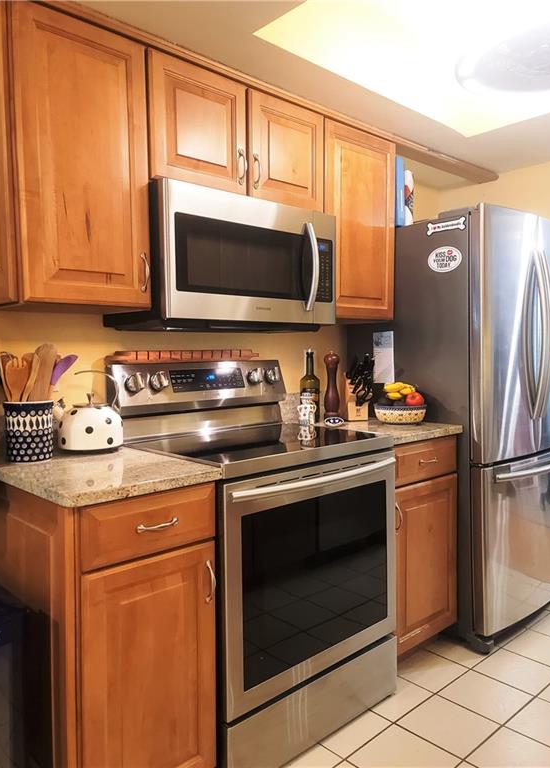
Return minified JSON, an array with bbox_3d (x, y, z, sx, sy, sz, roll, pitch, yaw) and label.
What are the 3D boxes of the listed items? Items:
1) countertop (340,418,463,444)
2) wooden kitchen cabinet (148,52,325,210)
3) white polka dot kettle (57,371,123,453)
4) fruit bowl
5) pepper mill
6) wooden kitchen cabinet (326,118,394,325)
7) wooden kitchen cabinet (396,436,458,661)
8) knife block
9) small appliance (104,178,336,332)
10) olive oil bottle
[{"bbox_3d":[0.373,0.188,2.345,0.453,0.037,0.667,-3,4,-41],"label":"countertop"},{"bbox_3d":[-0.202,-0.833,2.029,0.743,0.382,0.349,-3,4,-41],"label":"wooden kitchen cabinet"},{"bbox_3d":[-0.613,0.087,1.806,0.229,0.248,0.208,-1,3,-10],"label":"white polka dot kettle"},{"bbox_3d":[0.540,0.127,2.388,0.232,0.078,0.232,-1,3,0],"label":"fruit bowl"},{"bbox_3d":[0.262,0.008,2.544,0.071,0.310,0.071,-1,3,0],"label":"pepper mill"},{"bbox_3d":[0.247,-0.662,2.425,0.439,0.775,0.349,-3,4,-41],"label":"wooden kitchen cabinet"},{"bbox_3d":[0.373,0.609,2.355,0.432,0.814,0.654,-3,4,-41],"label":"wooden kitchen cabinet"},{"bbox_3d":[0.381,0.052,2.534,0.096,0.219,0.137,-1,3,-4],"label":"knife block"},{"bbox_3d":[-0.172,-0.415,2.040,0.742,0.432,0.415,-3,3,-41],"label":"small appliance"},{"bbox_3d":[0.159,0.001,2.515,0.086,0.330,0.086,-1,3,0],"label":"olive oil bottle"}]

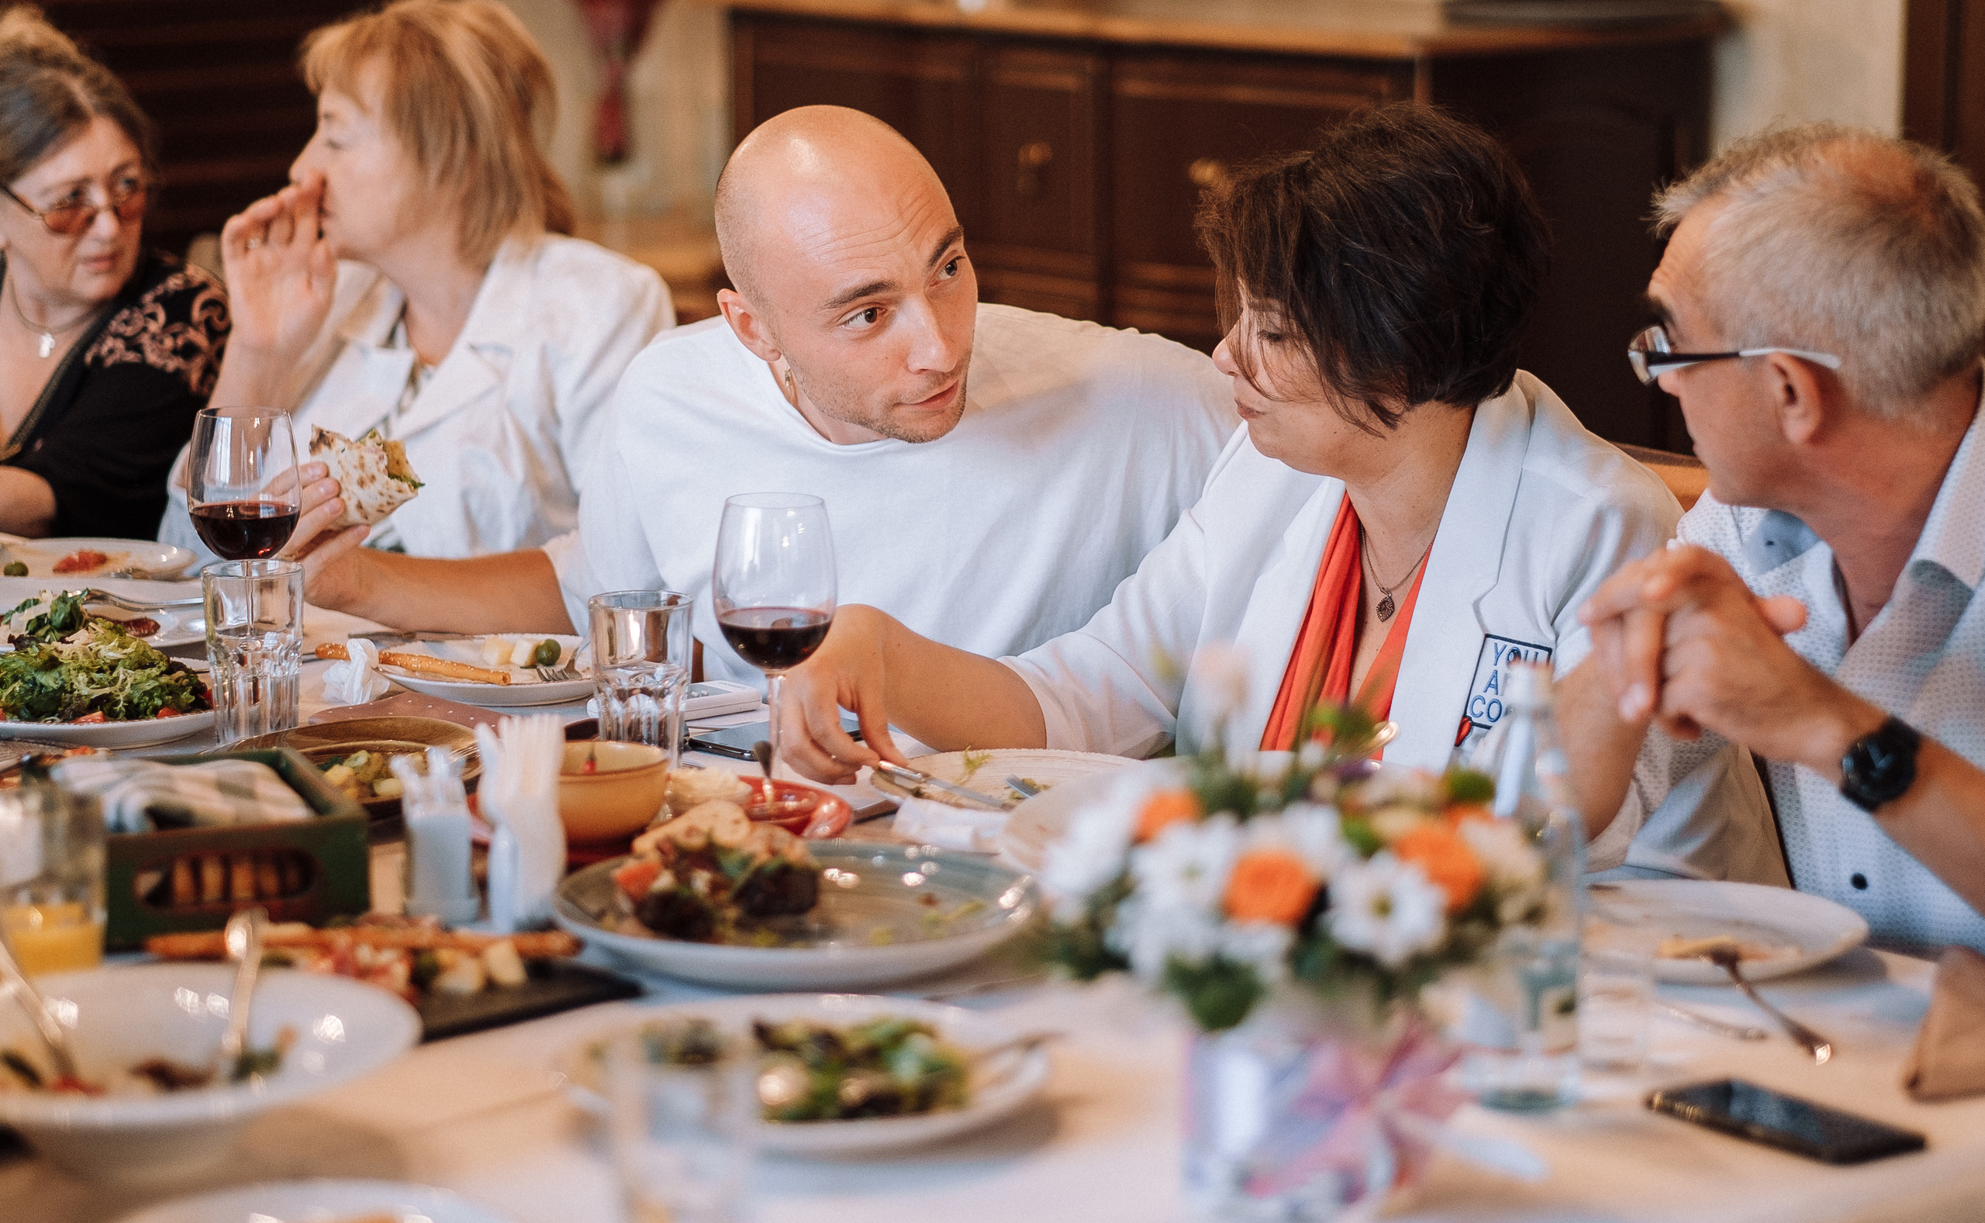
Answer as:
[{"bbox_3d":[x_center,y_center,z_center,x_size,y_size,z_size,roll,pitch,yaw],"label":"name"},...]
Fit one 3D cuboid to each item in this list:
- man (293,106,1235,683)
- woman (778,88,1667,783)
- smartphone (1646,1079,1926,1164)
[{"bbox_3d":[-0.140,0.192,3.643,0.720,1.220,0.700,3,11,17],"label":"man"},{"bbox_3d":[0.220,0.254,3.299,0.600,1.220,0.680,6,12,30],"label":"woman"},{"bbox_3d":[0.422,0.271,2.459,0.070,0.008,0.145,-9,14,-41],"label":"smartphone"}]

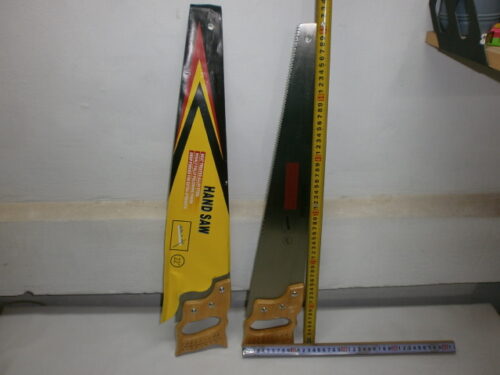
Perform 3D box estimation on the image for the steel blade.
[{"bbox_3d":[0.048,0.037,0.687,0.118,0.605,0.025,1,20,-1],"label":"steel blade"}]

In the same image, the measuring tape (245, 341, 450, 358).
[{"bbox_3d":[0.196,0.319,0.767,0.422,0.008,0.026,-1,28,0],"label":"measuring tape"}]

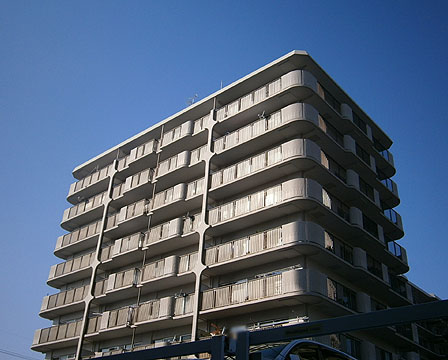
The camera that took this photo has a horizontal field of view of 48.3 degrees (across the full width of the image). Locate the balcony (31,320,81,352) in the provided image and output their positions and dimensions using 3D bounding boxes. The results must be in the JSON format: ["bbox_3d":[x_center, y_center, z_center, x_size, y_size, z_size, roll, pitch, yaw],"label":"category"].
[{"bbox_3d":[-12.794,12.503,39.799,7.896,1.288,1.736,-22,-39,36],"label":"balcony"}]

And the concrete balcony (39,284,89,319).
[{"bbox_3d":[-12.644,10.101,41.229,7.896,1.288,1.736,-22,-39,36],"label":"concrete balcony"}]

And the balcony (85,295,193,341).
[{"bbox_3d":[-5.472,9.475,33.863,10.584,1.246,1.652,-22,-39,36],"label":"balcony"}]

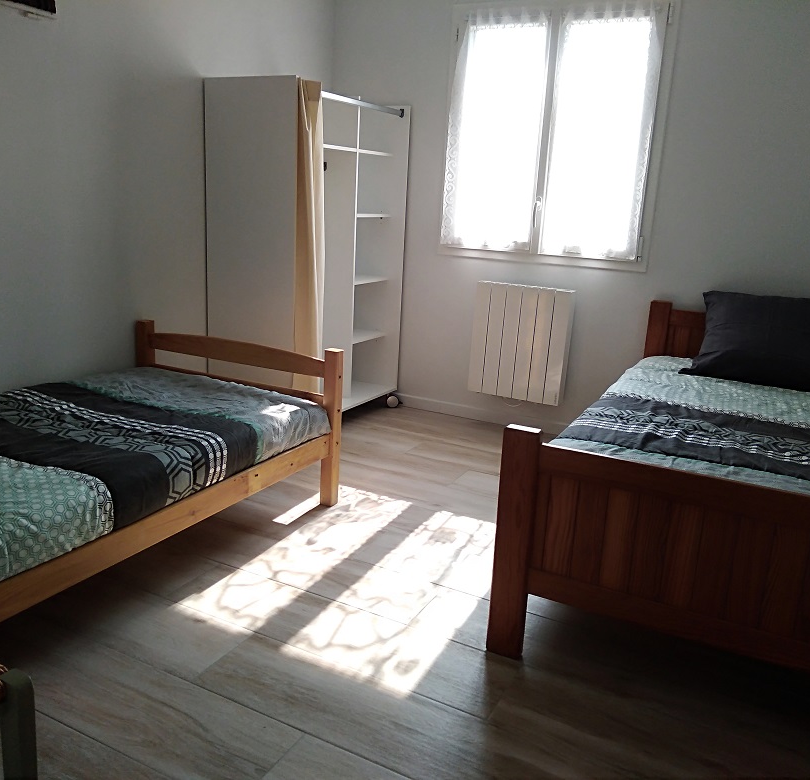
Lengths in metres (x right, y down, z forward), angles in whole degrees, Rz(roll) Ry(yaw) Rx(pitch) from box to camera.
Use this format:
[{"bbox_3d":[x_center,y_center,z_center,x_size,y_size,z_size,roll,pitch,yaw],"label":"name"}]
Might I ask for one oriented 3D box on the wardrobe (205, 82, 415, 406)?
[{"bbox_3d":[-0.438,-0.597,4.002,0.464,1.545,0.982,10,16,26],"label":"wardrobe"}]

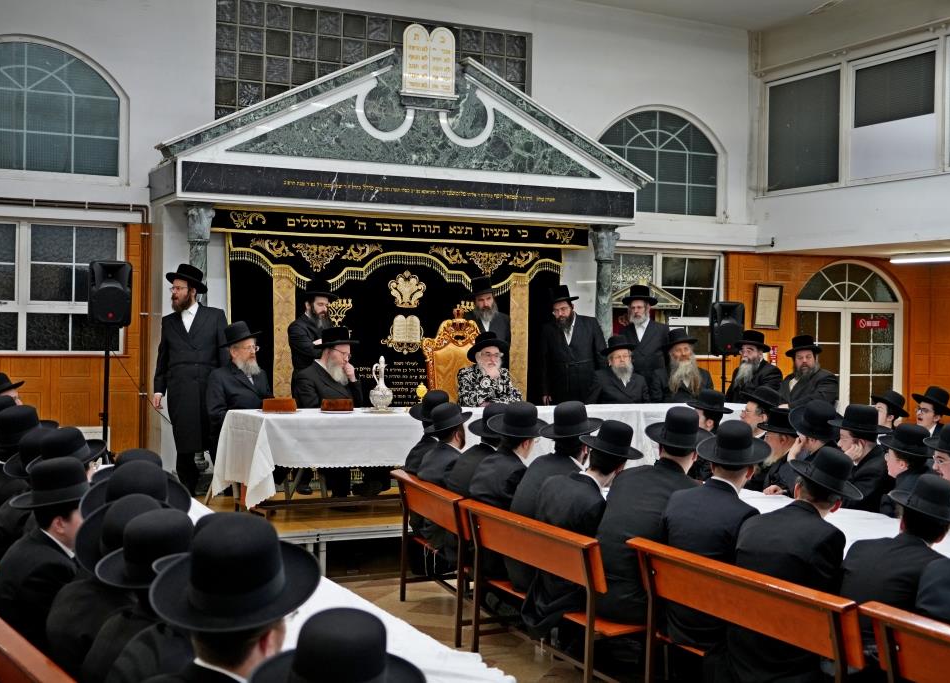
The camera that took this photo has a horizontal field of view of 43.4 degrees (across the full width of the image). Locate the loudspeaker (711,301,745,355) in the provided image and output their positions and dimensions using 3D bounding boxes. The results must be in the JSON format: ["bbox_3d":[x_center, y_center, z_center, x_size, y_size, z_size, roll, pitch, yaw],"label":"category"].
[{"bbox_3d":[2.652,-0.131,12.550,0.355,0.565,0.330,1,1,-2],"label":"loudspeaker"}]

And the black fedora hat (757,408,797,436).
[{"bbox_3d":[1.812,0.465,6.900,0.350,0.150,0.320,3,2,21],"label":"black fedora hat"}]

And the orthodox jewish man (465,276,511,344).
[{"bbox_3d":[0.120,0.355,10.600,0.530,1.830,0.360,1,1,-6],"label":"orthodox jewish man"}]

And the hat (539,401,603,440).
[{"bbox_3d":[0.497,0.407,6.150,0.325,0.145,0.355,-3,9,30],"label":"hat"}]

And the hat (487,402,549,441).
[{"bbox_3d":[0.246,0.469,7.000,0.365,0.130,0.335,3,6,0],"label":"hat"}]

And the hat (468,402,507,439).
[{"bbox_3d":[0.135,0.439,6.839,0.345,0.130,0.365,1,14,14],"label":"hat"}]

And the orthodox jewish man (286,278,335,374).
[{"bbox_3d":[-1.368,0.360,10.000,0.550,1.780,0.420,0,0,-37],"label":"orthodox jewish man"}]

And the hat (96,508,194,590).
[{"bbox_3d":[-0.903,0.598,3.400,0.365,0.130,0.335,-5,12,-39],"label":"hat"}]

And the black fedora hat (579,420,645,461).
[{"bbox_3d":[0.722,0.522,6.300,0.365,0.130,0.335,10,8,-44],"label":"black fedora hat"}]

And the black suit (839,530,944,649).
[{"bbox_3d":[1.530,1.060,4.380,0.480,0.690,0.460,2,2,45],"label":"black suit"}]

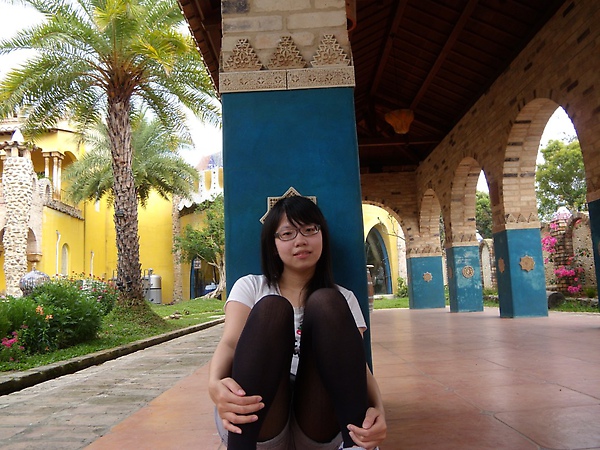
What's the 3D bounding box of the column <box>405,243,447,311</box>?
[{"bbox_3d":[3.010,1.253,11.659,0.729,1.476,0.456,-2,-8,0],"label":"column"}]

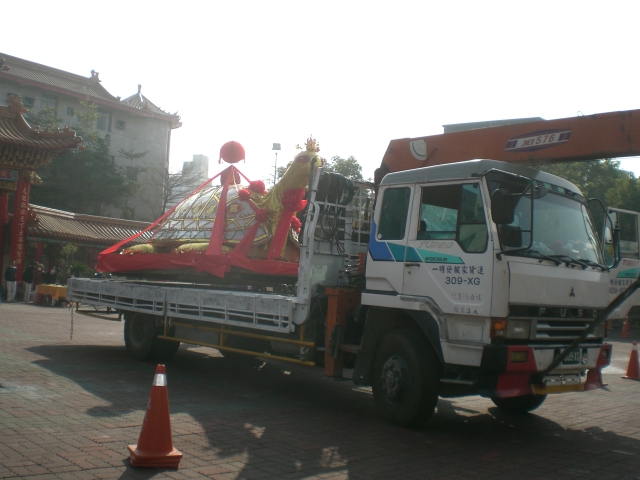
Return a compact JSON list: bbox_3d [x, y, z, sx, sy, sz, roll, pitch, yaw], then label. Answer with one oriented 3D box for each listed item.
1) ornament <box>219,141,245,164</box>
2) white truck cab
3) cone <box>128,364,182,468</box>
[{"bbox_3d":[-1.509,-1.492,11.976,0.430,0.400,0.430,3,-3,0],"label":"ornament"},{"bbox_3d":[1.941,0.656,7.914,2.180,2.800,2.030,6,-4,-42],"label":"white truck cab"},{"bbox_3d":[-1.237,1.366,5.544,0.370,0.755,0.370,3,-3,-3],"label":"cone"}]

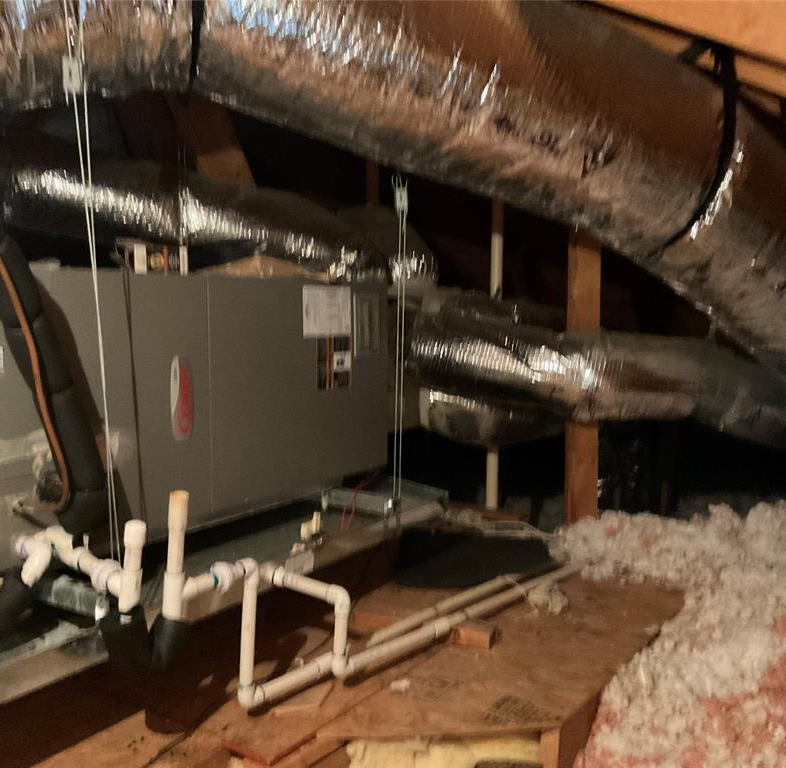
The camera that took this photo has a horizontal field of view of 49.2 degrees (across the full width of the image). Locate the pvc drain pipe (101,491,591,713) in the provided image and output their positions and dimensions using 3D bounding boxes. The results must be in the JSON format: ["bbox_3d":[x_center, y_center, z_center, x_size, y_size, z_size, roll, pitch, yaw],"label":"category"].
[{"bbox_3d":[0.017,0.375,1.992,0.175,0.479,1.648,4,6,40],"label":"pvc drain pipe"}]

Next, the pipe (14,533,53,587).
[{"bbox_3d":[-0.576,0.281,1.375,0.068,0.085,0.055,3,5,28],"label":"pipe"}]

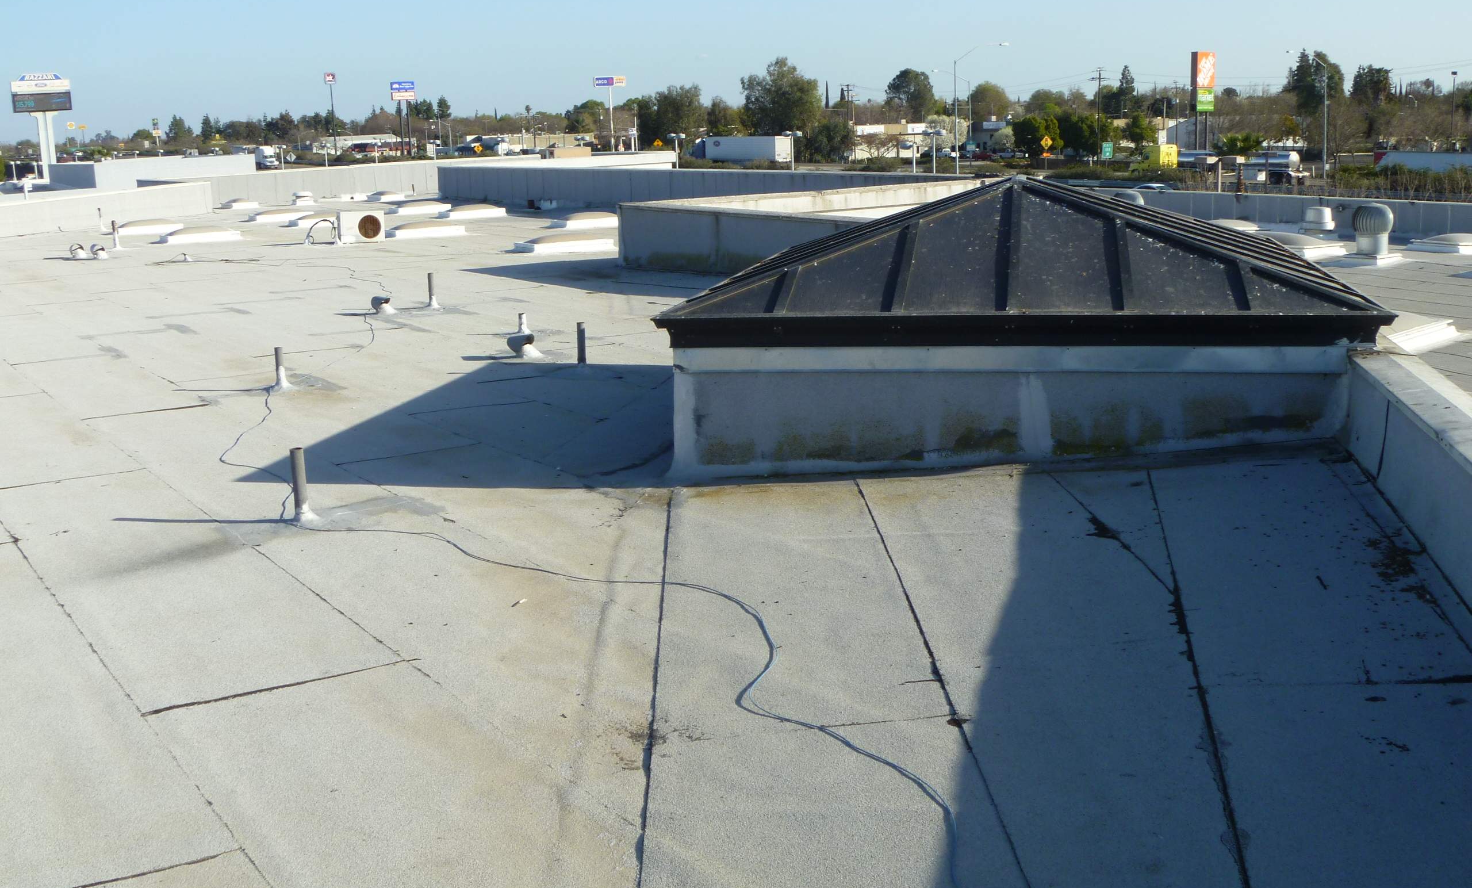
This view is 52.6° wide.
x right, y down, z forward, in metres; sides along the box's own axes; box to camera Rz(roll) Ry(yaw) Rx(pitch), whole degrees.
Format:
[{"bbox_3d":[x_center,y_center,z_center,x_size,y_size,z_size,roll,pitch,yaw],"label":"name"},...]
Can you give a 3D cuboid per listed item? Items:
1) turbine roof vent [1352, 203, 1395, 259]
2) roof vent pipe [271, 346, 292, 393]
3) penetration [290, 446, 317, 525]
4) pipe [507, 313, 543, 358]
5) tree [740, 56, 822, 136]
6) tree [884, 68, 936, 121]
[{"bbox_3d":[6.620,-2.240,15.450,0.430,0.500,0.430,-2,13,0],"label":"turbine roof vent"},{"bbox_3d":[-3.316,-0.550,10.826,0.135,0.300,0.135,-2,13,0],"label":"roof vent pipe"},{"bbox_3d":[-2.076,0.197,7.102,0.125,0.350,0.125,-2,13,0],"label":"penetration"},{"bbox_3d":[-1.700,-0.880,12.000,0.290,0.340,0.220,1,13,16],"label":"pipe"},{"bbox_3d":[5.810,-44.510,198.400,11.000,14.000,10.500,-2,13,0],"label":"tree"},{"bbox_3d":[33.600,-65.700,288.200,10.200,13.500,10.000,-2,13,0],"label":"tree"}]

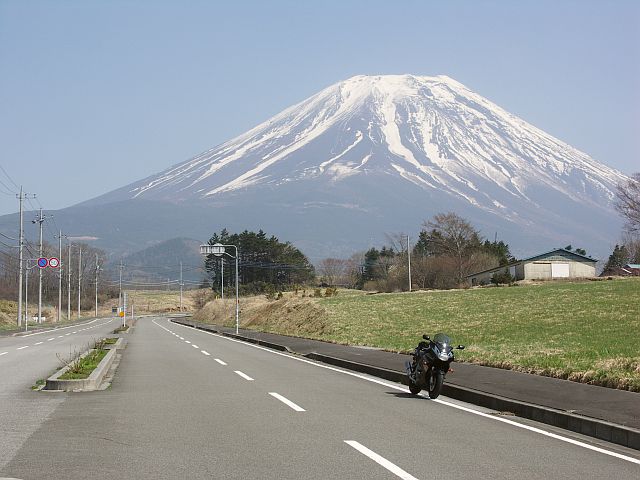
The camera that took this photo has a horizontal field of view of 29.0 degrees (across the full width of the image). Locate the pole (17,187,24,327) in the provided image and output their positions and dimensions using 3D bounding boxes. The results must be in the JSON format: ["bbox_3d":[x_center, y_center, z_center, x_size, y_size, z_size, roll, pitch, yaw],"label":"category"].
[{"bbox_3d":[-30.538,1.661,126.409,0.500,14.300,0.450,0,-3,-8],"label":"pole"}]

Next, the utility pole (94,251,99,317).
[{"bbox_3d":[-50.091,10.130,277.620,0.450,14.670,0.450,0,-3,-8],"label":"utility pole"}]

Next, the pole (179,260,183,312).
[{"bbox_3d":[-36.938,12.304,327.994,0.450,13.760,0.450,0,-3,-8],"label":"pole"}]

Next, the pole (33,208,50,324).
[{"bbox_3d":[-34.285,3.243,152.491,2.100,14.290,0.600,0,-3,-8],"label":"pole"}]

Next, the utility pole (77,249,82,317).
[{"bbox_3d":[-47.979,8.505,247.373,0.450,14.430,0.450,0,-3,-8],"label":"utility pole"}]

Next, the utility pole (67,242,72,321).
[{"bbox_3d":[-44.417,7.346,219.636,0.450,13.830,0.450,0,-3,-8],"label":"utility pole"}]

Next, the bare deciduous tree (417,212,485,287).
[{"bbox_3d":[21.106,1.365,200.334,10.200,11.660,9.400,0,-3,-8],"label":"bare deciduous tree"}]

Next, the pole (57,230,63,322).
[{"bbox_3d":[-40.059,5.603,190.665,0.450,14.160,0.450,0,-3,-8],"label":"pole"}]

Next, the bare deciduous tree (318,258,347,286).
[{"bbox_3d":[3.029,7.874,300.194,6.600,6.790,6.200,0,-3,-8],"label":"bare deciduous tree"}]

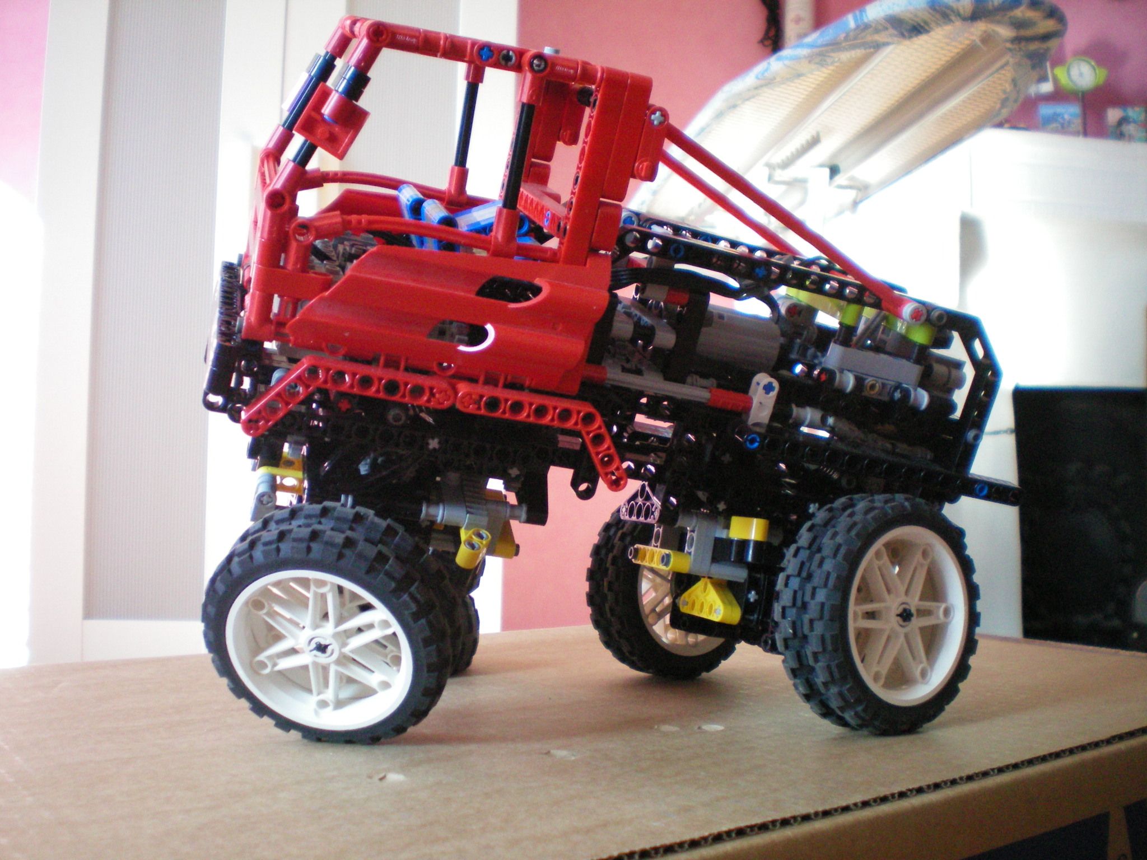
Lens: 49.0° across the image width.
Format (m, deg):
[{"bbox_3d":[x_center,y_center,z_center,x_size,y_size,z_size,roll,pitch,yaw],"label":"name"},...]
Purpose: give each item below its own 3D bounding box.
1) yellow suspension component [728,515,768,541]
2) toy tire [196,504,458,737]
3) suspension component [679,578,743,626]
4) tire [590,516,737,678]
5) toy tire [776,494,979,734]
[{"bbox_3d":[0.067,0.038,0.480,0.008,0.008,0.024,12,-6,-19],"label":"yellow suspension component"},{"bbox_3d":[-0.078,0.064,0.409,0.082,0.082,0.032,1,26,10],"label":"toy tire"},{"bbox_3d":[0.055,0.067,0.502,0.008,0.017,0.040,12,-6,-19],"label":"suspension component"},{"bbox_3d":[0.042,0.065,0.541,0.082,0.082,0.032,3,-3,-37],"label":"tire"},{"bbox_3d":[0.107,0.064,0.443,0.082,0.082,0.032,2,-3,-35],"label":"toy tire"}]

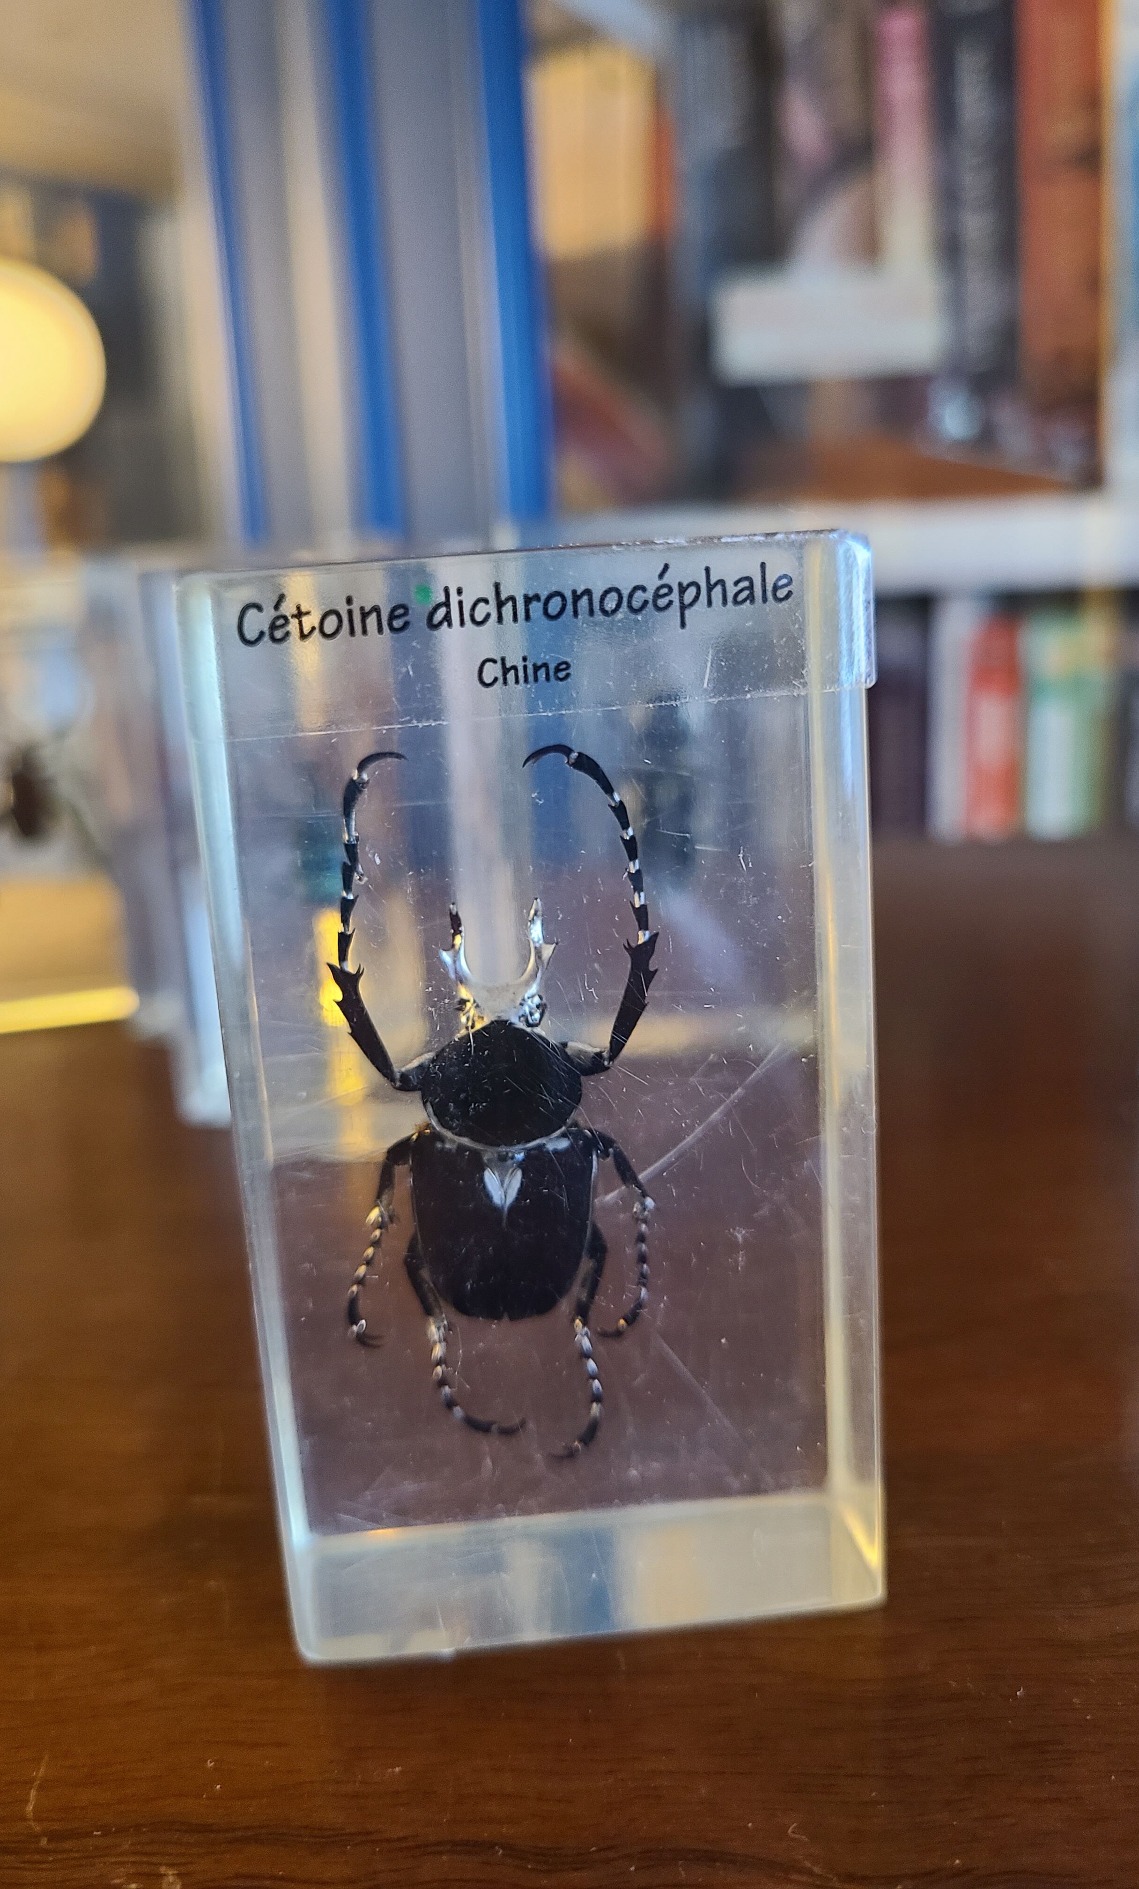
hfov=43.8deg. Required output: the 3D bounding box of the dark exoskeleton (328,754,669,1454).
[{"bbox_3d":[-0.004,0.013,0.098,0.022,0.053,0.009,-4,15,-4],"label":"dark exoskeleton"}]

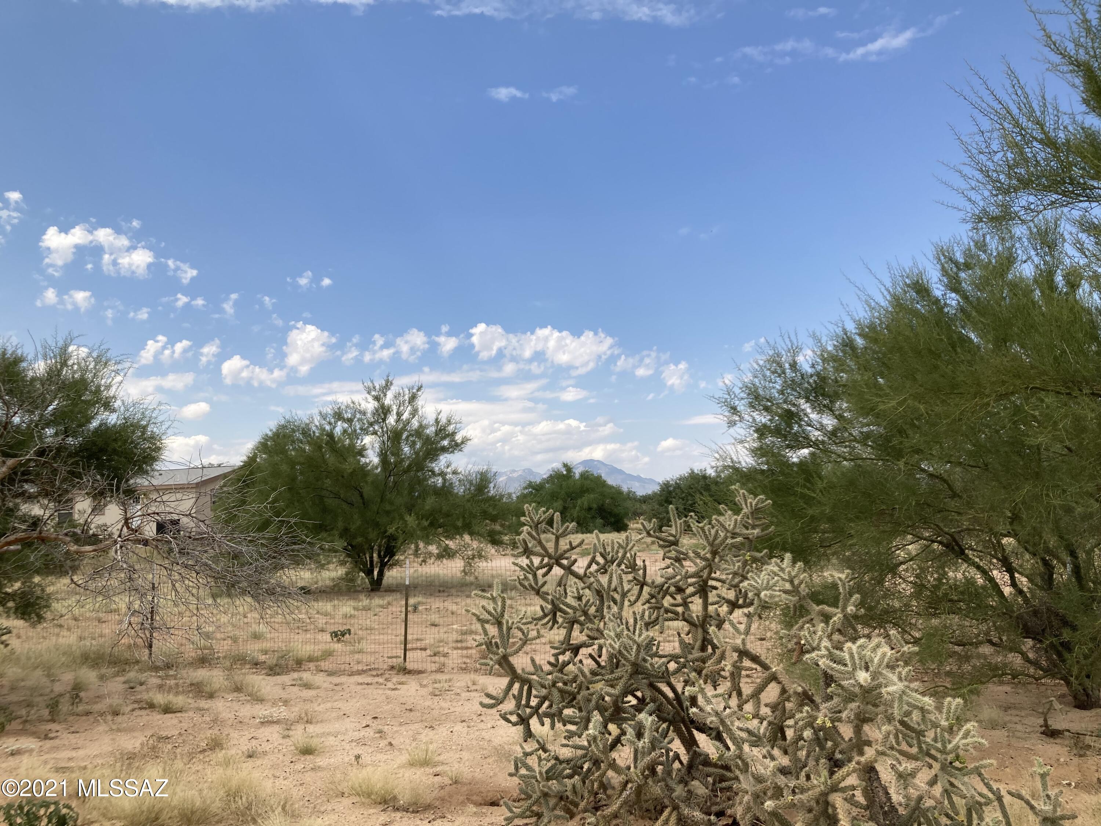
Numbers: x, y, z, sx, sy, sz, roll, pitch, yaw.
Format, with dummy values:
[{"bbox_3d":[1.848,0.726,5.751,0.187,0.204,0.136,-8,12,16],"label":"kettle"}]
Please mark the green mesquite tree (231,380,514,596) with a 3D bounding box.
[{"bbox_3d":[-3.920,1.470,19.200,6.000,4.600,5.500,0,-6,0],"label":"green mesquite tree"}]

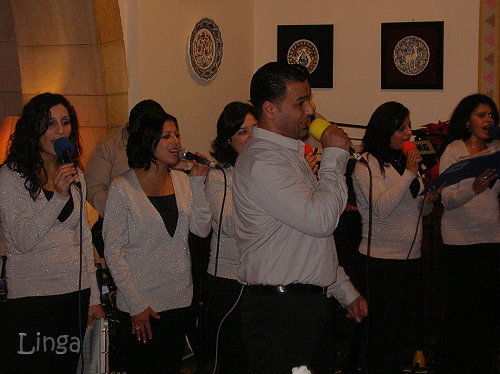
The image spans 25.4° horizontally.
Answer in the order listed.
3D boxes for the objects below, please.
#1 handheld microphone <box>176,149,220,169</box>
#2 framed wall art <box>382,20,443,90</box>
[{"bbox_3d":[-0.222,-0.116,4.850,0.200,0.050,0.050,17,55,22],"label":"handheld microphone"},{"bbox_3d":[1.015,-0.817,6.943,0.415,0.415,0.030,3,7,30],"label":"framed wall art"}]

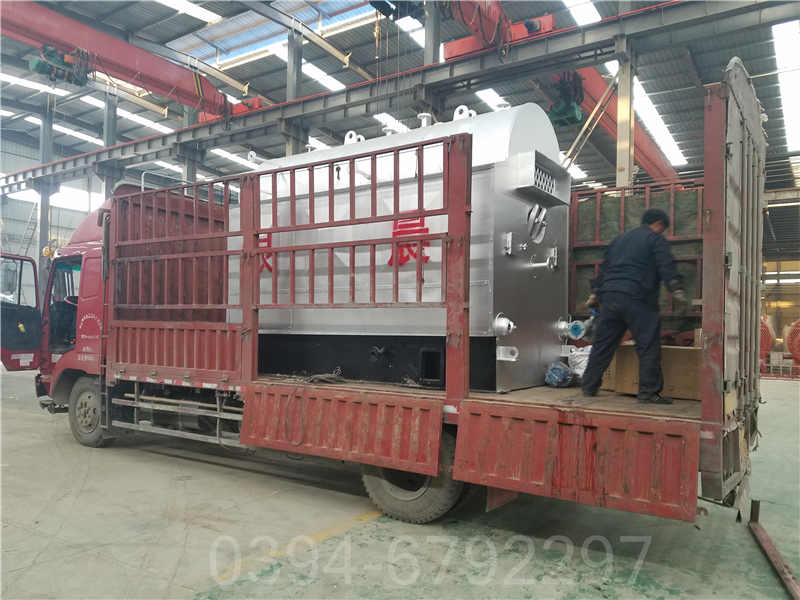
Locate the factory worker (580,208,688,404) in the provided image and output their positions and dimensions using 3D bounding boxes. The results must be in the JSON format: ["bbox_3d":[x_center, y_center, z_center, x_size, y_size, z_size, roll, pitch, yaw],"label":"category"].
[{"bbox_3d":[1.873,0.044,4.820,0.520,1.540,0.720,2,-3,-38],"label":"factory worker"}]

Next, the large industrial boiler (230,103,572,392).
[{"bbox_3d":[0.041,-0.555,6.798,3.592,2.790,1.910,-1,-3,33],"label":"large industrial boiler"}]

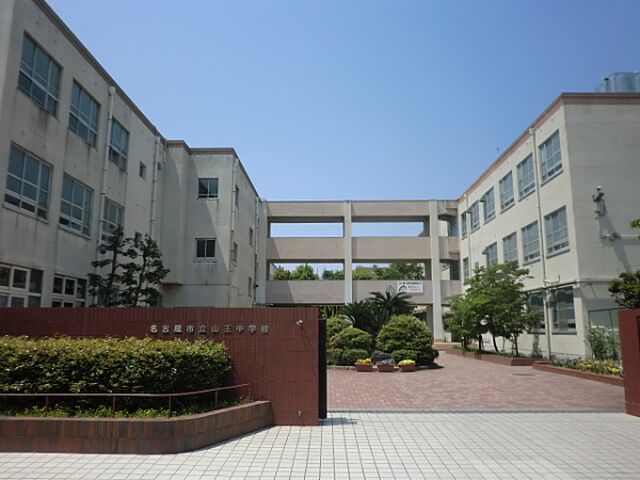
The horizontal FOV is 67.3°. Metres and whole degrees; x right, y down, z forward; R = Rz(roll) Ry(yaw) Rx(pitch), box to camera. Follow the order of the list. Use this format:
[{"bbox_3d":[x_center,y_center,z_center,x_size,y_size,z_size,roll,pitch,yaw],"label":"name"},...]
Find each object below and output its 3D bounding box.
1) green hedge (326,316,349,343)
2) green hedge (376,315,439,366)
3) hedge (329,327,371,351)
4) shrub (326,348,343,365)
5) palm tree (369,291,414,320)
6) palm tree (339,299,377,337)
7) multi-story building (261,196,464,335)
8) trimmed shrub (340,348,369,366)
[{"bbox_3d":[0.737,4.967,24.392,1.630,2.190,1.600,0,-11,1],"label":"green hedge"},{"bbox_3d":[4.029,4.530,22.066,2.850,2.240,2.800,0,-11,1],"label":"green hedge"},{"bbox_3d":[1.407,4.815,22.168,1.850,1.670,1.900,0,-11,1],"label":"hedge"},{"bbox_3d":[0.567,5.115,21.009,0.830,0.690,0.900,0,-11,1],"label":"shrub"},{"bbox_3d":[3.603,4.263,24.059,2.410,3.460,2.400,0,-11,1],"label":"palm tree"},{"bbox_3d":[1.928,4.453,23.651,2.030,2.930,2.100,0,-11,1],"label":"palm tree"},{"bbox_3d":[3.334,2.582,38.786,15.530,11.130,2.900,0,-11,1],"label":"multi-story building"},{"bbox_3d":[1.521,5.122,21.090,1.250,0.710,1.200,0,-11,1],"label":"trimmed shrub"}]

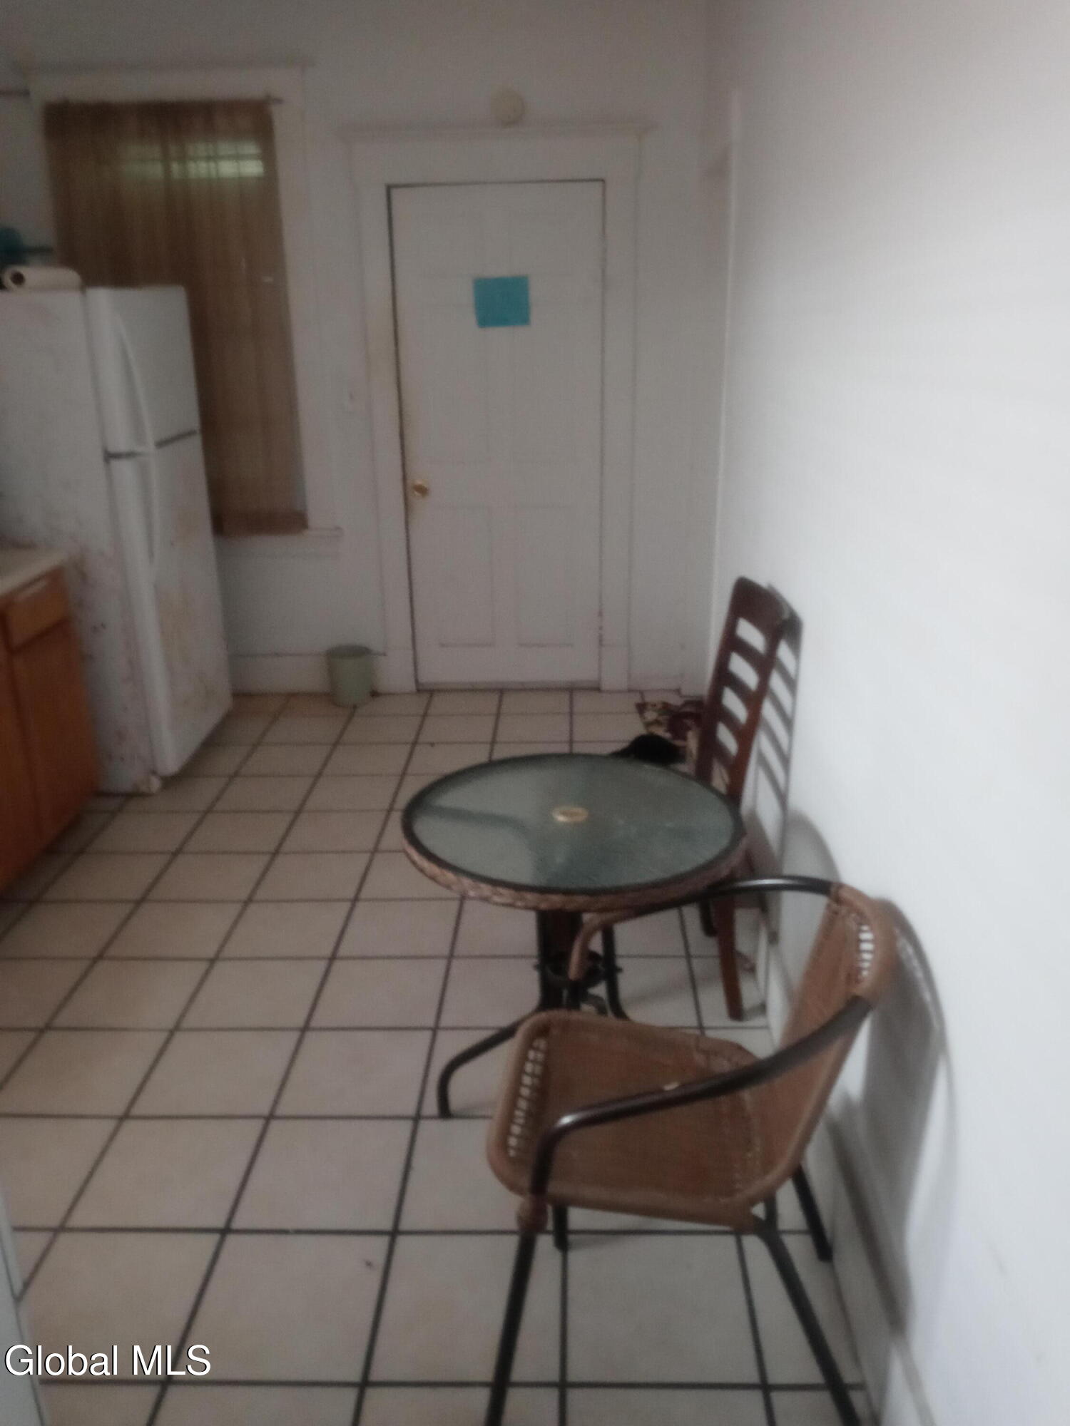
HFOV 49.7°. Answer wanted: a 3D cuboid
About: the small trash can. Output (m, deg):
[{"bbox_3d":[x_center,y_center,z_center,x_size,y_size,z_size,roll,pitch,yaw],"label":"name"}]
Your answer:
[{"bbox_3d":[-0.793,-0.155,4.983,0.199,0.228,0.199,-1,19,0],"label":"small trash can"}]

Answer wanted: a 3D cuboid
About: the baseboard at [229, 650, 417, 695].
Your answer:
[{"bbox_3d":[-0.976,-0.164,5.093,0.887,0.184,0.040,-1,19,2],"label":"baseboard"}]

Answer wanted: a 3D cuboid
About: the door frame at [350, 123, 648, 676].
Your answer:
[{"bbox_3d":[-0.138,-1.160,4.737,1.097,2.254,0.120,-1,19,2],"label":"door frame"}]

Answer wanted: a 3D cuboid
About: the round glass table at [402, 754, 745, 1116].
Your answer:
[{"bbox_3d":[0.073,0.517,2.223,0.620,0.700,0.620,-1,19,2],"label":"round glass table"}]

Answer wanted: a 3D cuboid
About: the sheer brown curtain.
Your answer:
[{"bbox_3d":[-1.418,-1.546,4.644,0.862,1.644,0.100,-1,19,2],"label":"sheer brown curtain"}]

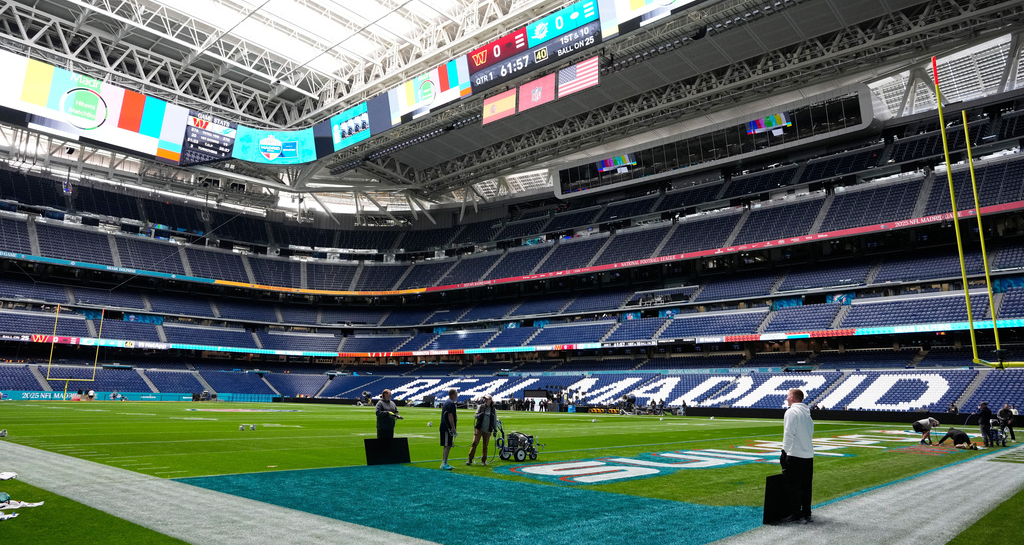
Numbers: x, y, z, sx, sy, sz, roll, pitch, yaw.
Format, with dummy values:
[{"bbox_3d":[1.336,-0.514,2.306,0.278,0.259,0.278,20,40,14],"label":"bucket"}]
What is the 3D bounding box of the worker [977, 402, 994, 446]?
[{"bbox_3d":[18.904,6.065,27.300,0.620,1.760,0.550,-4,-11,24],"label":"worker"}]

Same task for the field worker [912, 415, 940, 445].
[{"bbox_3d":[16.682,6.361,27.500,1.050,1.130,0.600,-4,-11,25],"label":"field worker"}]

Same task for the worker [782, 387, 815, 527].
[{"bbox_3d":[3.864,2.444,9.250,0.400,1.770,0.520,-9,-14,44],"label":"worker"}]

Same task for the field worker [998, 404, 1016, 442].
[{"bbox_3d":[22.250,6.764,30.700,0.720,1.720,0.480,-4,-11,25],"label":"field worker"}]

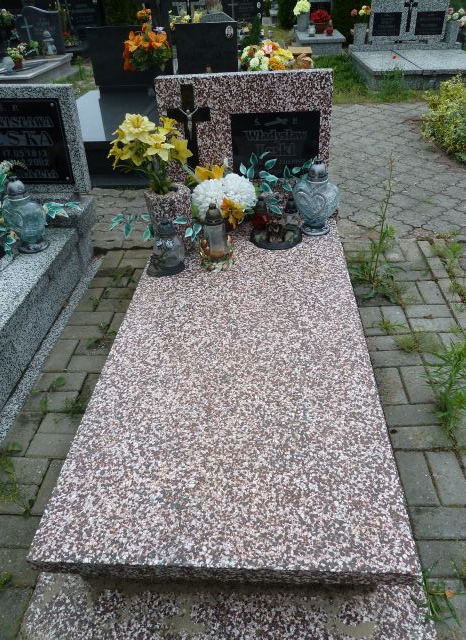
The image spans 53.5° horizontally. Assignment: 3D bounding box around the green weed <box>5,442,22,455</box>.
[{"bbox_3d":[-0.753,0.436,1.583,0.053,0.030,0.042,-28,45,-29],"label":"green weed"}]

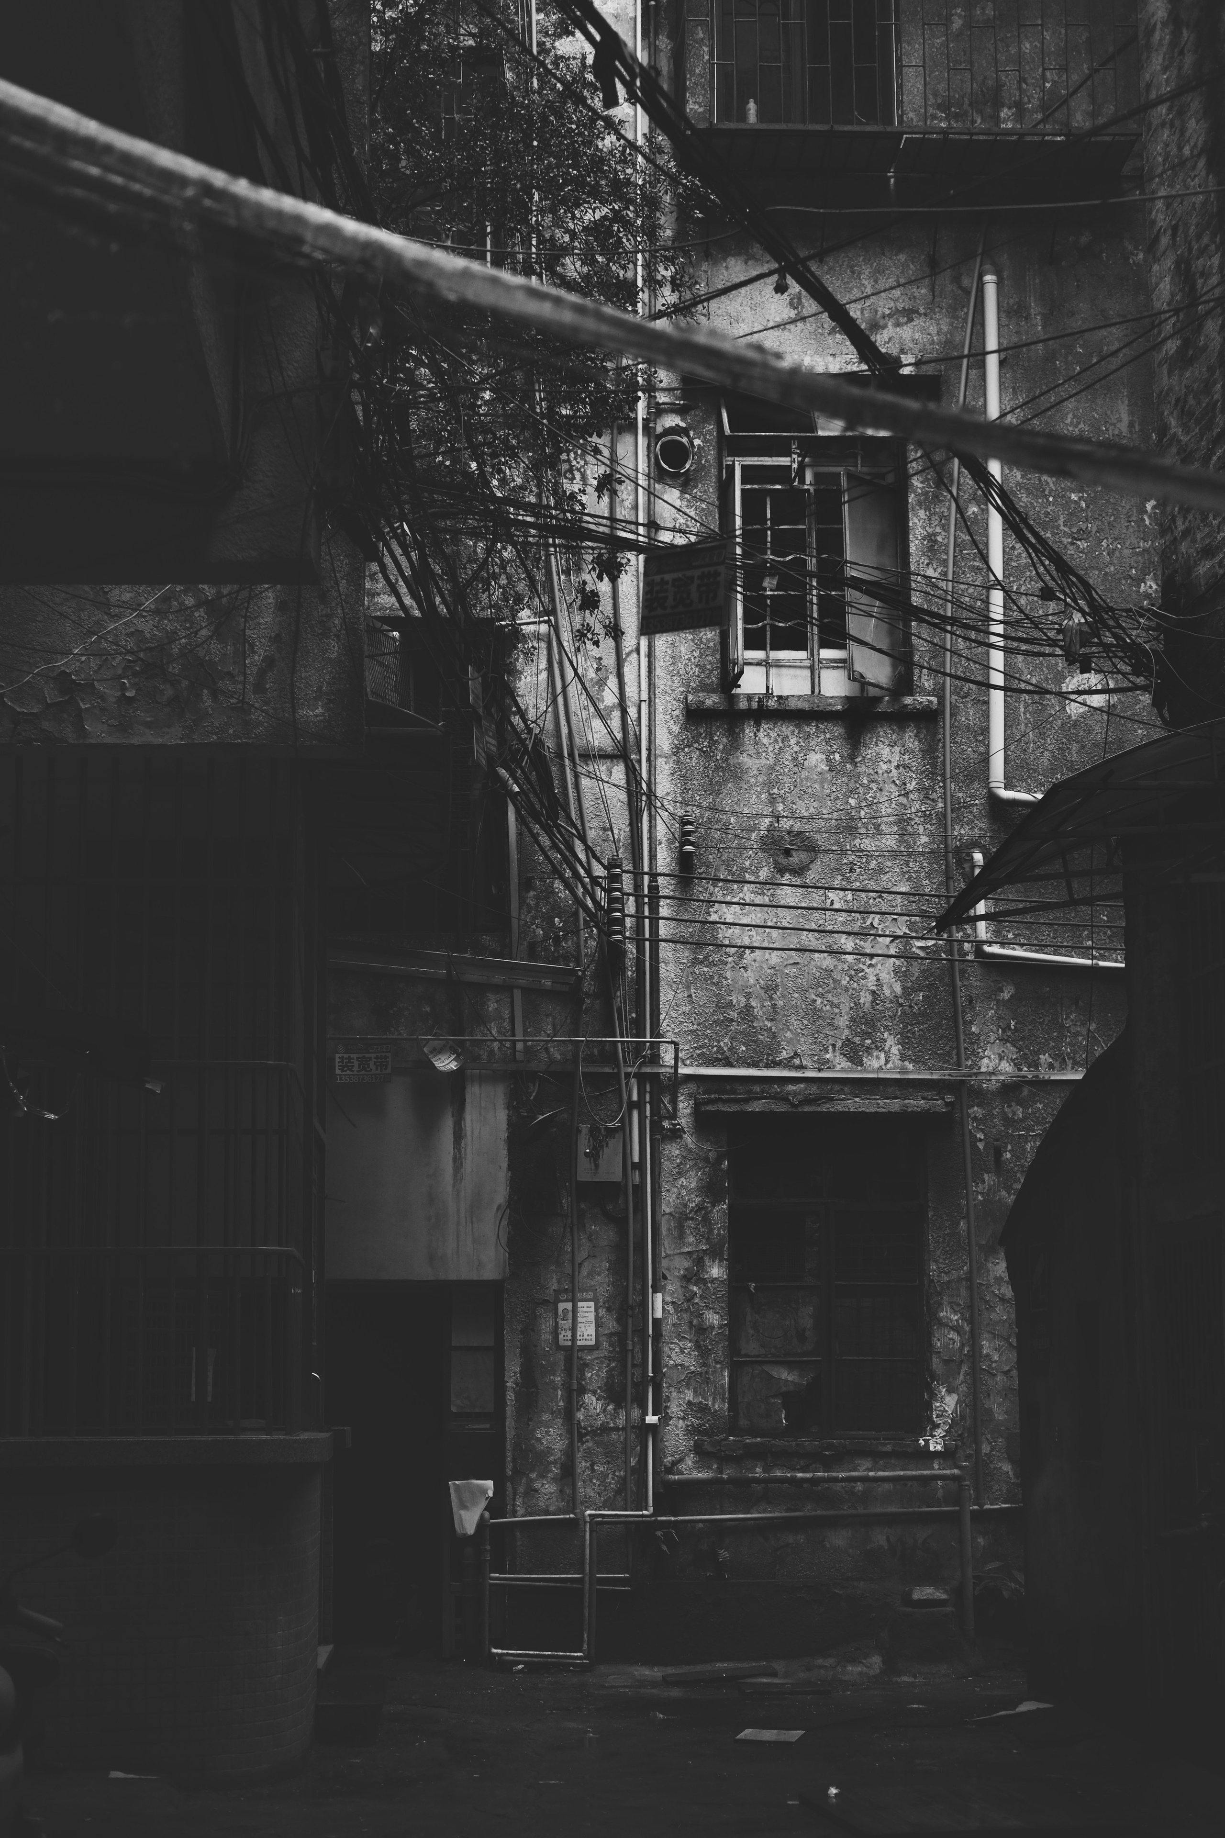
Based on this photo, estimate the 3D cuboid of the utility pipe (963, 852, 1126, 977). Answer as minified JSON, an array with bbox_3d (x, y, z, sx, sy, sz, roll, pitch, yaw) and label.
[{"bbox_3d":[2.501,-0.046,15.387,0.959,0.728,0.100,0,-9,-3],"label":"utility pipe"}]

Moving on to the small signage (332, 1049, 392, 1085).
[{"bbox_3d":[-1.385,0.823,14.994,0.317,0.192,0.020,0,-9,-3],"label":"small signage"}]

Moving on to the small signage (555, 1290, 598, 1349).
[{"bbox_3d":[-0.198,2.213,14.947,0.238,0.322,0.020,0,-9,-3],"label":"small signage"}]

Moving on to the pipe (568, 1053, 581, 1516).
[{"bbox_3d":[-0.210,2.006,14.949,0.045,2.540,0.045,0,-9,-3],"label":"pipe"}]

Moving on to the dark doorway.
[{"bbox_3d":[-1.091,3.003,14.907,0.979,2.010,0.250,0,-9,-3],"label":"dark doorway"}]

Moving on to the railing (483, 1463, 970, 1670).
[{"bbox_3d":[0.607,3.494,14.594,2.729,1.042,0.400,0,-9,-3],"label":"railing"}]

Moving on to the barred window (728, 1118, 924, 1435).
[{"bbox_3d":[1.197,1.991,15.127,1.098,1.759,0.150,0,-9,-3],"label":"barred window"}]

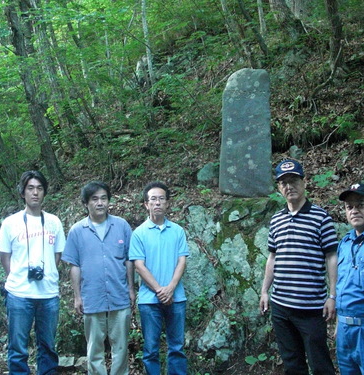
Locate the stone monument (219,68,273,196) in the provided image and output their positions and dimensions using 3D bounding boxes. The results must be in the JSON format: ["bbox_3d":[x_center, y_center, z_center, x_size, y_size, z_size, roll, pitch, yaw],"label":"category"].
[{"bbox_3d":[0.675,-0.570,5.500,0.550,1.360,0.200,0,-3,2],"label":"stone monument"}]

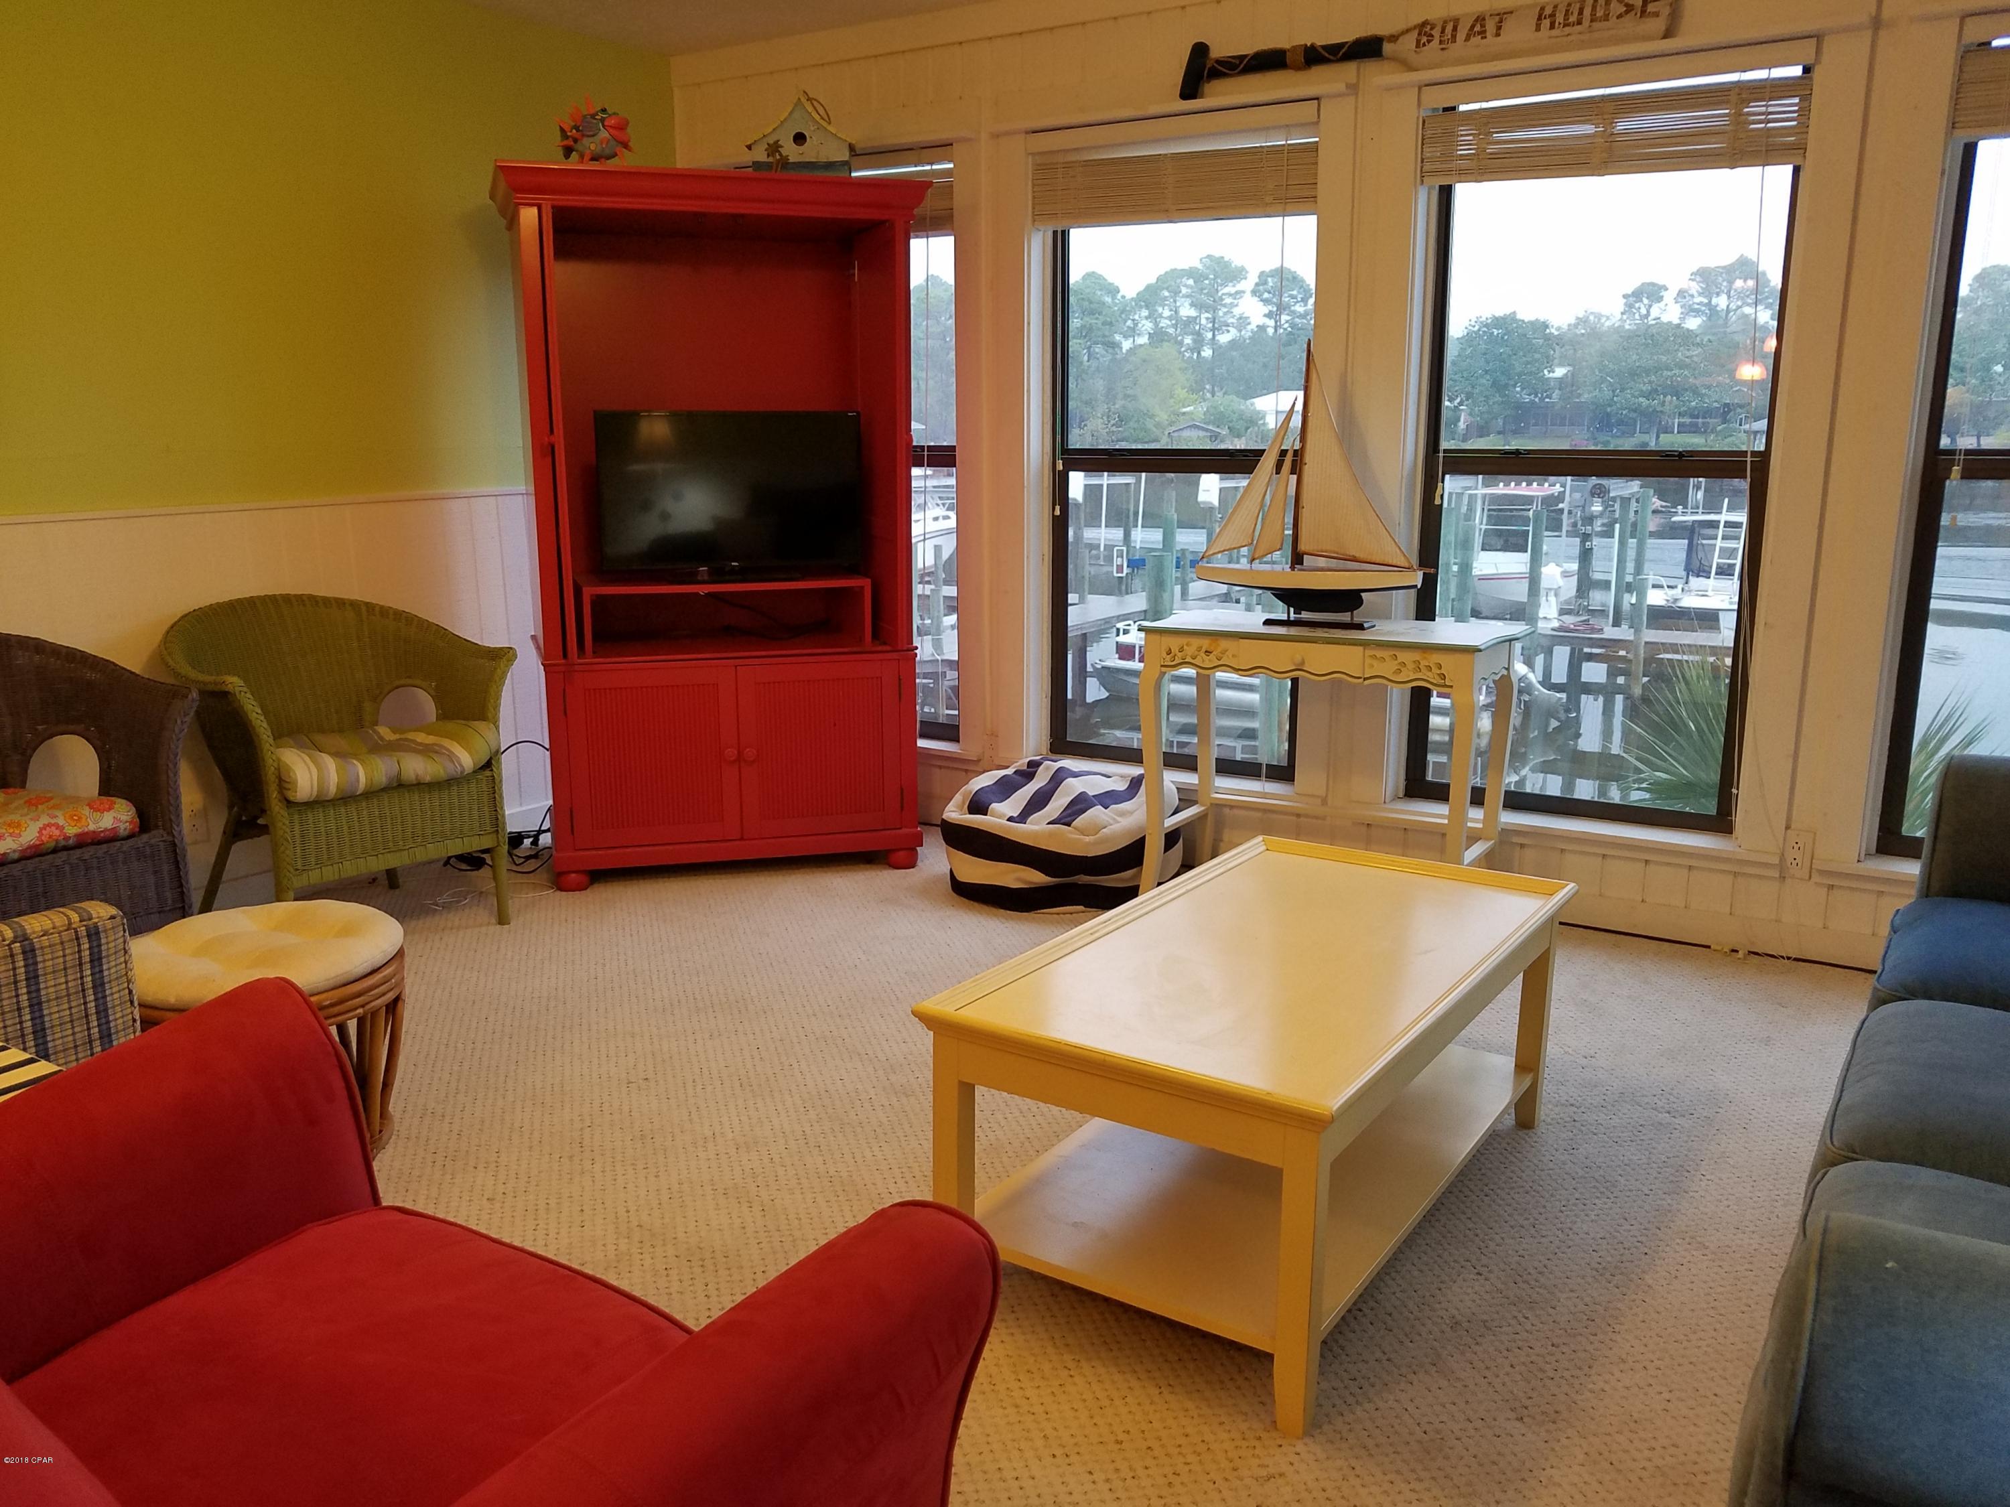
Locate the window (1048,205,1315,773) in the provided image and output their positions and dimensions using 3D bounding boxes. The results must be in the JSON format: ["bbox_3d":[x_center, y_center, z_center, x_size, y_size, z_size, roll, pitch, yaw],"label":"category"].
[{"bbox_3d":[0.486,-0.746,4.269,0.804,1.608,0.096,7,13,30],"label":"window"}]

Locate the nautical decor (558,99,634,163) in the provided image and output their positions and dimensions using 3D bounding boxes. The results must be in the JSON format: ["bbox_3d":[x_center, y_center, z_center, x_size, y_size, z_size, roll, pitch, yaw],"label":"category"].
[{"bbox_3d":[-1.054,-1.590,3.902,0.180,0.174,0.114,1,12,5],"label":"nautical decor"}]

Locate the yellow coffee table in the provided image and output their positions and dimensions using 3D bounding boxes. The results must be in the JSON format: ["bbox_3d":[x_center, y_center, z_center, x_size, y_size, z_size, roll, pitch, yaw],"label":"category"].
[{"bbox_3d":[0.456,0.506,2.480,0.628,0.419,1.169,8,14,33],"label":"yellow coffee table"}]

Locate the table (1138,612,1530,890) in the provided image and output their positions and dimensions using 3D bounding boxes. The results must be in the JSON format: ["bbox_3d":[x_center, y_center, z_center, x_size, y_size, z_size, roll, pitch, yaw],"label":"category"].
[{"bbox_3d":[0.813,0.072,3.752,0.810,0.762,0.480,7,13,30],"label":"table"}]

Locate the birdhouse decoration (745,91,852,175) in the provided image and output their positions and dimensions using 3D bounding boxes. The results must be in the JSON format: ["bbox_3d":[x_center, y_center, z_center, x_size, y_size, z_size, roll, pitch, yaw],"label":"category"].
[{"bbox_3d":[-0.552,-1.643,4.053,0.282,0.216,0.156,-3,12,-15],"label":"birdhouse decoration"}]

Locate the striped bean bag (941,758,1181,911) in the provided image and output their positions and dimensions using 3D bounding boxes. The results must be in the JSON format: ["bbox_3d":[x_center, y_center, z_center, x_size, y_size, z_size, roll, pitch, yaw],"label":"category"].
[{"bbox_3d":[0.161,0.216,4.204,0.510,0.315,0.520,7,14,29],"label":"striped bean bag"}]

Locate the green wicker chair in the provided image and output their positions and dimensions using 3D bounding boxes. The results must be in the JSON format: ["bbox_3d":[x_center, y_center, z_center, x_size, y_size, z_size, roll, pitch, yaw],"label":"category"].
[{"bbox_3d":[-1.663,0.034,3.759,0.570,0.834,0.666,9,14,37],"label":"green wicker chair"}]

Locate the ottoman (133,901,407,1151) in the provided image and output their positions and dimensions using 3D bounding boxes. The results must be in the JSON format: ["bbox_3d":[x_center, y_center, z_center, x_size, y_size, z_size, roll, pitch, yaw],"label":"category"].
[{"bbox_3d":[-1.266,0.496,2.605,0.456,0.390,0.456,-9,15,-39],"label":"ottoman"}]

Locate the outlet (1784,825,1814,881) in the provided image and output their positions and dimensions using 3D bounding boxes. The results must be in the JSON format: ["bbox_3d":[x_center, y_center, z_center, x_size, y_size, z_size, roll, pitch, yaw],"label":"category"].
[{"bbox_3d":[1.869,0.242,3.555,0.072,0.118,0.012,7,13,30],"label":"outlet"}]

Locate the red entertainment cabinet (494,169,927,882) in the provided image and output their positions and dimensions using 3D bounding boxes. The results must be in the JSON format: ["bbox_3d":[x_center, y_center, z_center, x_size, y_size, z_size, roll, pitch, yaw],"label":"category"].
[{"bbox_3d":[-0.793,-0.621,4.322,1.110,1.894,0.558,-3,12,-15],"label":"red entertainment cabinet"}]

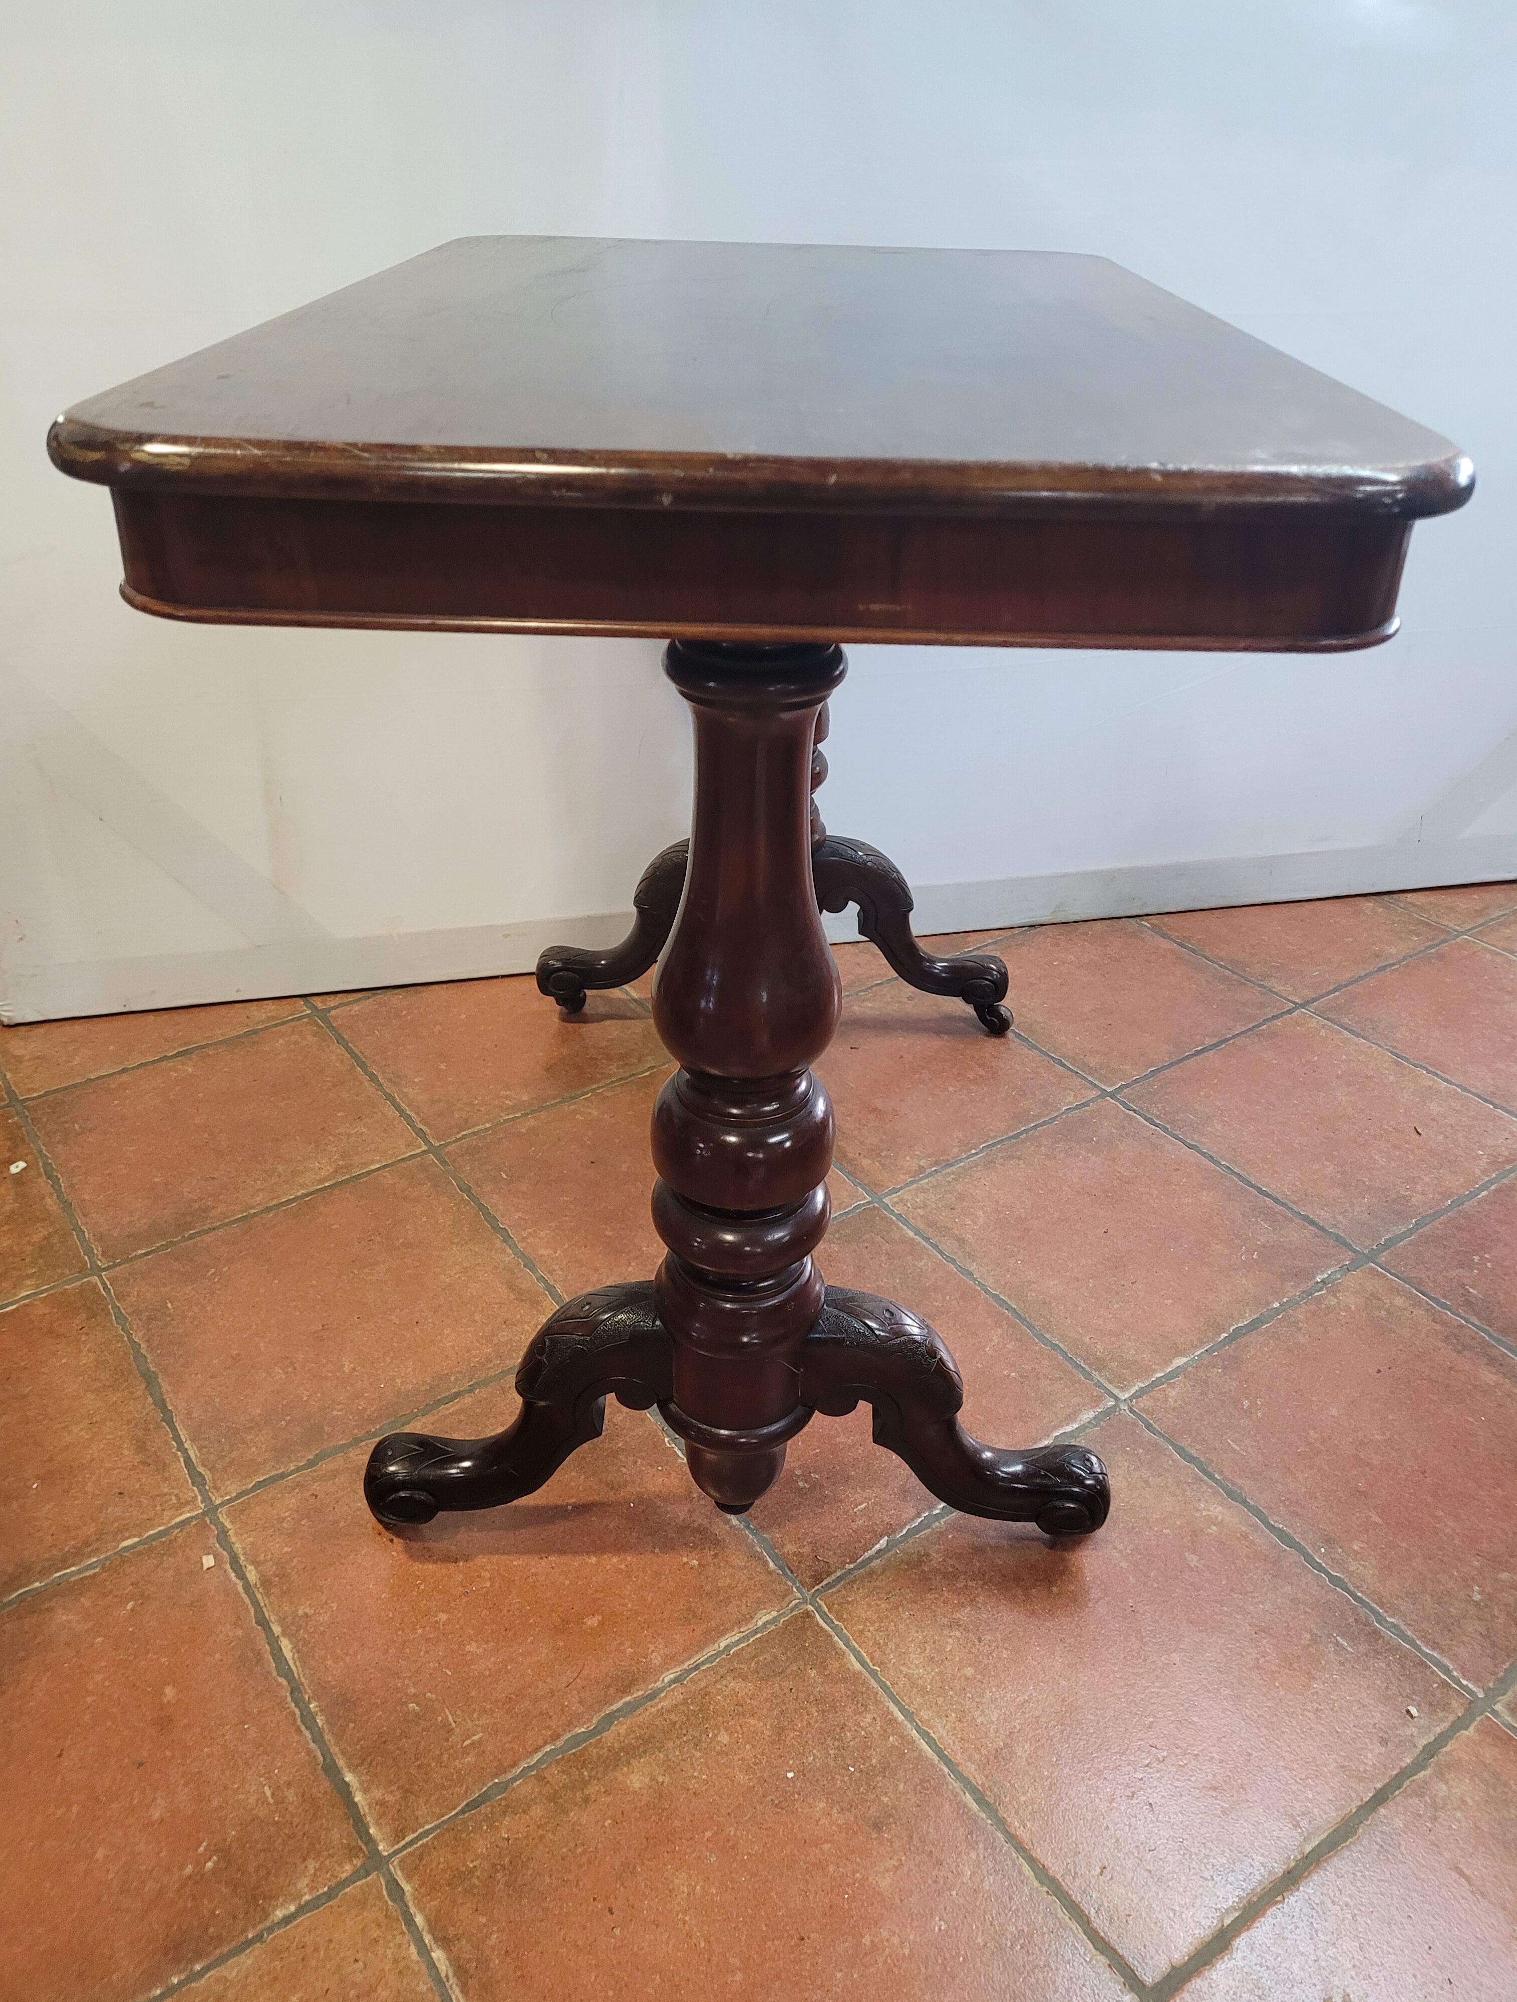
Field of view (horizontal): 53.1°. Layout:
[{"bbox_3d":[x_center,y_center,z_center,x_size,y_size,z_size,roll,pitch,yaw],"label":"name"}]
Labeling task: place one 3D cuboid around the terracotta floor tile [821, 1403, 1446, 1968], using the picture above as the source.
[{"bbox_3d":[0.246,0.429,0.997,0.297,0.012,0.297,-19,37,-30],"label":"terracotta floor tile"}]

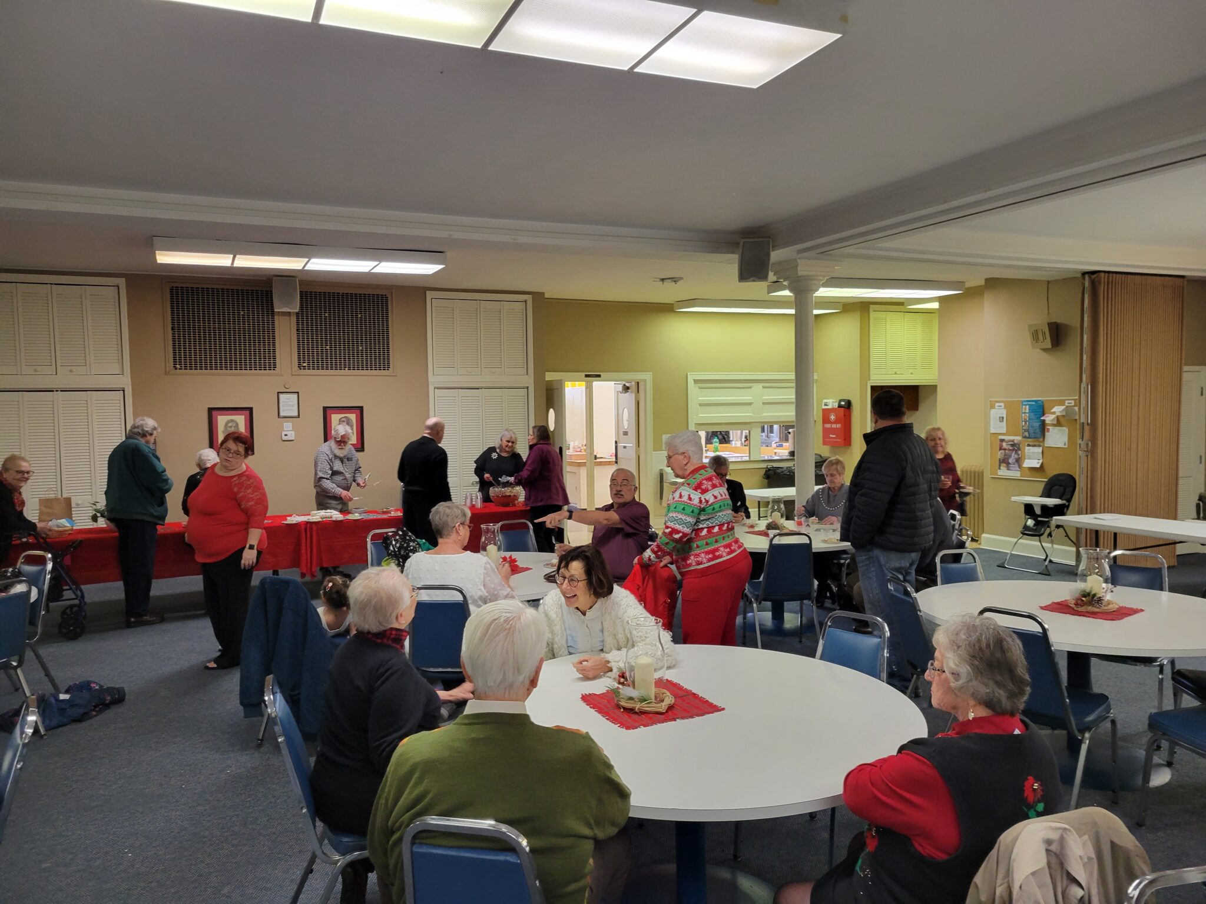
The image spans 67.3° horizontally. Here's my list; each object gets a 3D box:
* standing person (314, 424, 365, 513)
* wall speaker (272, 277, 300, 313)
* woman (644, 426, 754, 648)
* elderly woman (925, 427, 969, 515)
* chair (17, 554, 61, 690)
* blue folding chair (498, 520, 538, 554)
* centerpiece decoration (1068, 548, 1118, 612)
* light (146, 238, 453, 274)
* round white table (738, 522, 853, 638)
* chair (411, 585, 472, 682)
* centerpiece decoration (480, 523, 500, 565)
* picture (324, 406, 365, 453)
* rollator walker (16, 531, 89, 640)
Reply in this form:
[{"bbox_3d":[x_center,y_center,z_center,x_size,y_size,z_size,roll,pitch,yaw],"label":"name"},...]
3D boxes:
[{"bbox_3d":[-2.694,0.501,9.206,0.540,1.620,0.480,-2,3,-31],"label":"standing person"},{"bbox_3d":[-3.420,-1.698,9.773,0.270,0.380,0.230,-2,11,-20],"label":"wall speaker"},{"bbox_3d":[0.505,0.682,4.863,0.550,1.600,0.500,0,3,16],"label":"woman"},{"bbox_3d":[3.695,0.470,9.863,0.500,1.500,0.380,0,3,19],"label":"elderly woman"},{"bbox_3d":[-3.588,1.073,5.400,0.450,0.890,0.560,1,3,22],"label":"chair"},{"bbox_3d":[-0.634,0.980,6.798,0.450,0.870,0.560,-1,3,-9],"label":"blue folding chair"},{"bbox_3d":[2.421,0.620,4.468,0.215,0.272,0.205,-2,3,-23],"label":"centerpiece decoration"},{"bbox_3d":[-2.716,-1.765,8.255,2.440,0.125,0.610,-2,3,-23],"label":"light"},{"bbox_3d":[1.414,1.005,7.155,1.520,0.745,1.520,-1,3,0],"label":"round white table"},{"bbox_3d":[-0.780,1.072,4.600,0.430,0.870,0.520,0,3,2],"label":"chair"},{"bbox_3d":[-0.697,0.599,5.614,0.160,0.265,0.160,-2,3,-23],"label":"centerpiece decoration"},{"bbox_3d":[-2.962,-0.260,10.370,0.455,0.525,0.030,-2,3,-23],"label":"picture"},{"bbox_3d":[-4.324,1.026,7.009,0.620,0.830,0.580,-2,3,-28],"label":"rollator walker"}]

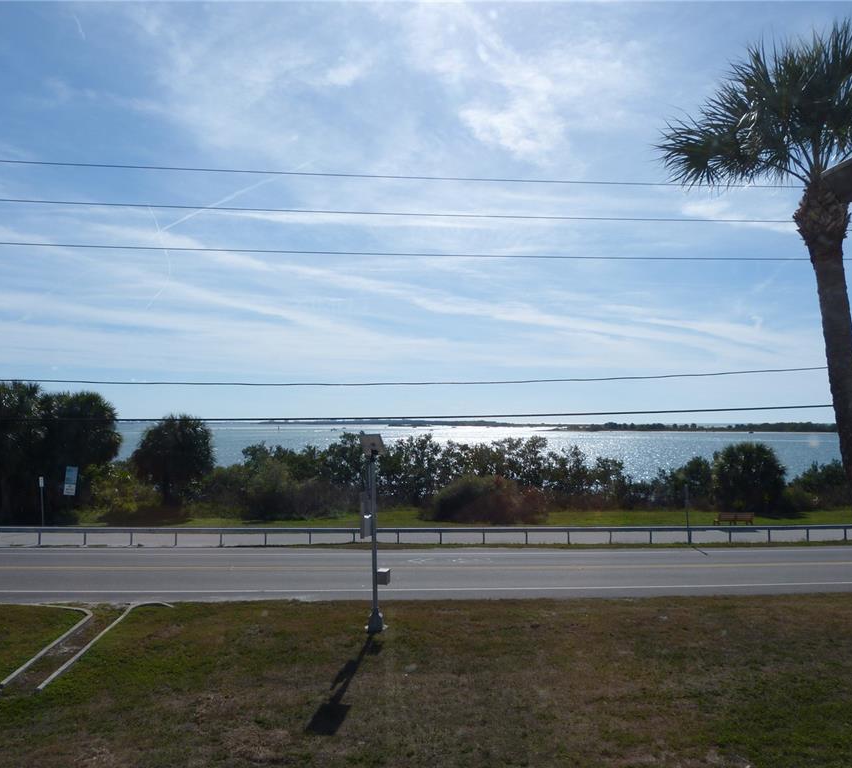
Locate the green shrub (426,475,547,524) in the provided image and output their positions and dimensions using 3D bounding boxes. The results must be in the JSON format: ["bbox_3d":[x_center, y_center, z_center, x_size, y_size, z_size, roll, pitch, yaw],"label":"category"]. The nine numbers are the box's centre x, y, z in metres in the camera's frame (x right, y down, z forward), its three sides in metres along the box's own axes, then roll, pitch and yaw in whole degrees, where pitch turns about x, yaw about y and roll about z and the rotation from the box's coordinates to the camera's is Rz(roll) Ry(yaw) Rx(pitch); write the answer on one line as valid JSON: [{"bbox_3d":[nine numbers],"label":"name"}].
[{"bbox_3d":[3.384,6.327,41.365,6.200,2.450,4.000,0,-3,-5],"label":"green shrub"}]

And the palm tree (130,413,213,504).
[{"bbox_3d":[-15.585,4.818,45.652,4.900,5.750,4.800,0,-3,-5],"label":"palm tree"}]

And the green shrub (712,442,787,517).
[{"bbox_3d":[19.607,5.710,44.911,4.200,4.200,4.000,0,-3,-5],"label":"green shrub"}]

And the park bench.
[{"bbox_3d":[16.272,7.106,39.021,1.900,0.800,0.650,0,-3,-5],"label":"park bench"}]

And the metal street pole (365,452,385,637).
[{"bbox_3d":[-1.286,4.036,18.923,0.400,4.650,0.400,0,-3,-5],"label":"metal street pole"}]

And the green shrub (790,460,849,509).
[{"bbox_3d":[26.040,6.574,48.878,3.800,2.950,3.200,0,-3,-5],"label":"green shrub"}]

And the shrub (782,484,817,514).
[{"bbox_3d":[22.883,7.024,45.344,2.000,1.650,1.800,0,-3,-5],"label":"shrub"}]

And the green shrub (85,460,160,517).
[{"bbox_3d":[-17.987,6.060,43.781,4.300,3.050,3.300,0,-3,-5],"label":"green shrub"}]

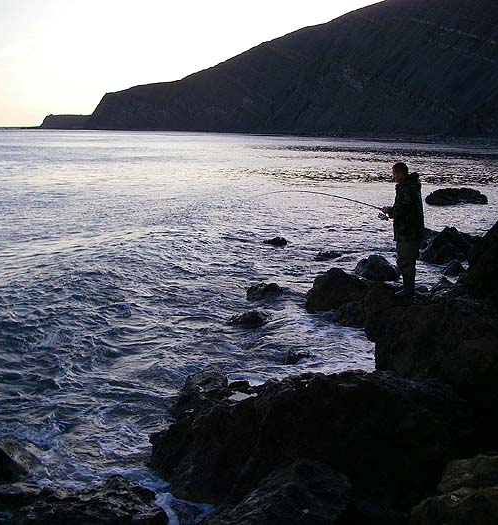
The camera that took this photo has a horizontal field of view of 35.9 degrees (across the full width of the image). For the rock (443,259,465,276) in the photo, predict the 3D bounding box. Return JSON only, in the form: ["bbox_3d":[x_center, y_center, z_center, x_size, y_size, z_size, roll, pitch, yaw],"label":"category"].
[{"bbox_3d":[4.274,0.089,15.942,0.451,0.307,0.406,3,10,15],"label":"rock"}]

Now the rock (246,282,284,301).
[{"bbox_3d":[0.287,0.503,13.752,0.663,0.250,0.497,0,10,1],"label":"rock"}]

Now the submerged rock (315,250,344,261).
[{"bbox_3d":[1.860,-0.162,17.743,0.644,0.179,0.451,1,10,6],"label":"submerged rock"}]

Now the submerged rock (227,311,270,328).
[{"bbox_3d":[-0.023,0.860,11.871,0.619,0.198,0.495,0,10,0],"label":"submerged rock"}]

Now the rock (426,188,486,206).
[{"bbox_3d":[8.291,-2.649,30.660,2.410,0.607,1.687,3,10,15],"label":"rock"}]

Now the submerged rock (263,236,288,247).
[{"bbox_3d":[0.686,-0.555,19.880,0.621,0.212,0.466,0,10,2],"label":"submerged rock"}]

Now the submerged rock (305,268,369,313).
[{"bbox_3d":[1.507,0.422,13.055,1.082,0.651,0.920,1,10,7],"label":"submerged rock"}]

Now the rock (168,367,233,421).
[{"bbox_3d":[-0.532,1.353,8.235,0.686,0.484,0.583,-1,10,-4],"label":"rock"}]

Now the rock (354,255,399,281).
[{"bbox_3d":[2.602,0.063,15.655,0.926,0.458,0.787,2,10,9],"label":"rock"}]

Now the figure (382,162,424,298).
[{"bbox_3d":[2.038,-0.420,10.166,0.580,1.780,0.520,2,10,12],"label":"figure"}]

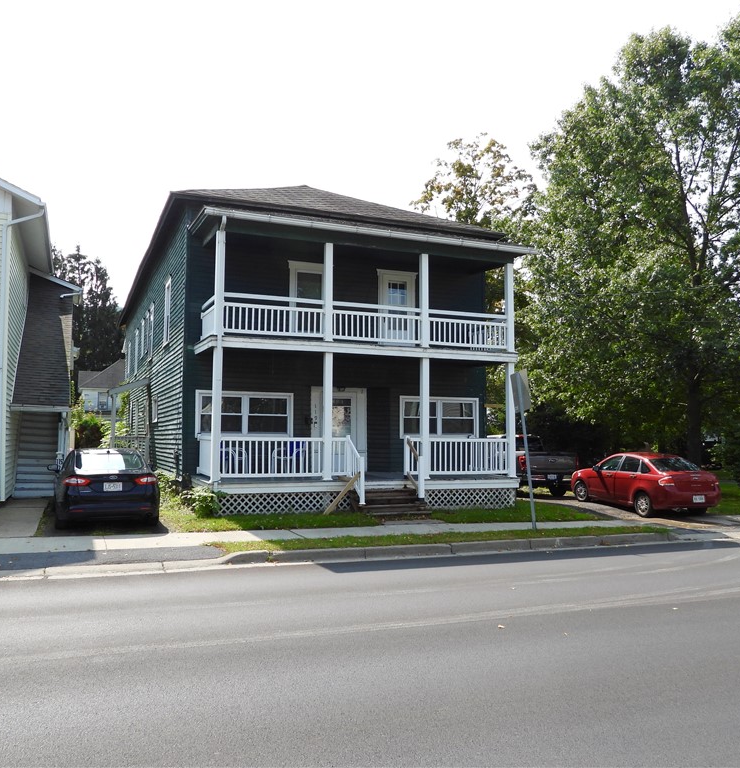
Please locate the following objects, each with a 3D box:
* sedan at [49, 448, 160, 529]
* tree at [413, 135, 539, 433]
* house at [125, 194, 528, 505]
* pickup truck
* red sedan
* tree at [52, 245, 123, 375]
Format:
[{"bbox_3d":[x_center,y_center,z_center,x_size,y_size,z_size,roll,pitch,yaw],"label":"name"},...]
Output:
[{"bbox_3d":[-5.640,2.105,15.030,1.900,1.470,4.870,2,-5,-24],"label":"sedan"},{"bbox_3d":[5.170,-3.945,34.406,8.000,16.793,8.000,2,-5,-22],"label":"tree"},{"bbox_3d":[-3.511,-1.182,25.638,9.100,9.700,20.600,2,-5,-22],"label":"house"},{"bbox_3d":[4.880,2.790,24.700,2.080,1.950,5.880,1,-5,-14],"label":"pickup truck"},{"bbox_3d":[6.990,2.526,18.470,1.780,1.480,4.450,2,-5,-16],"label":"red sedan"},{"bbox_3d":[-27.596,-3.359,68.450,7.500,20.551,7.500,2,-5,-22],"label":"tree"}]

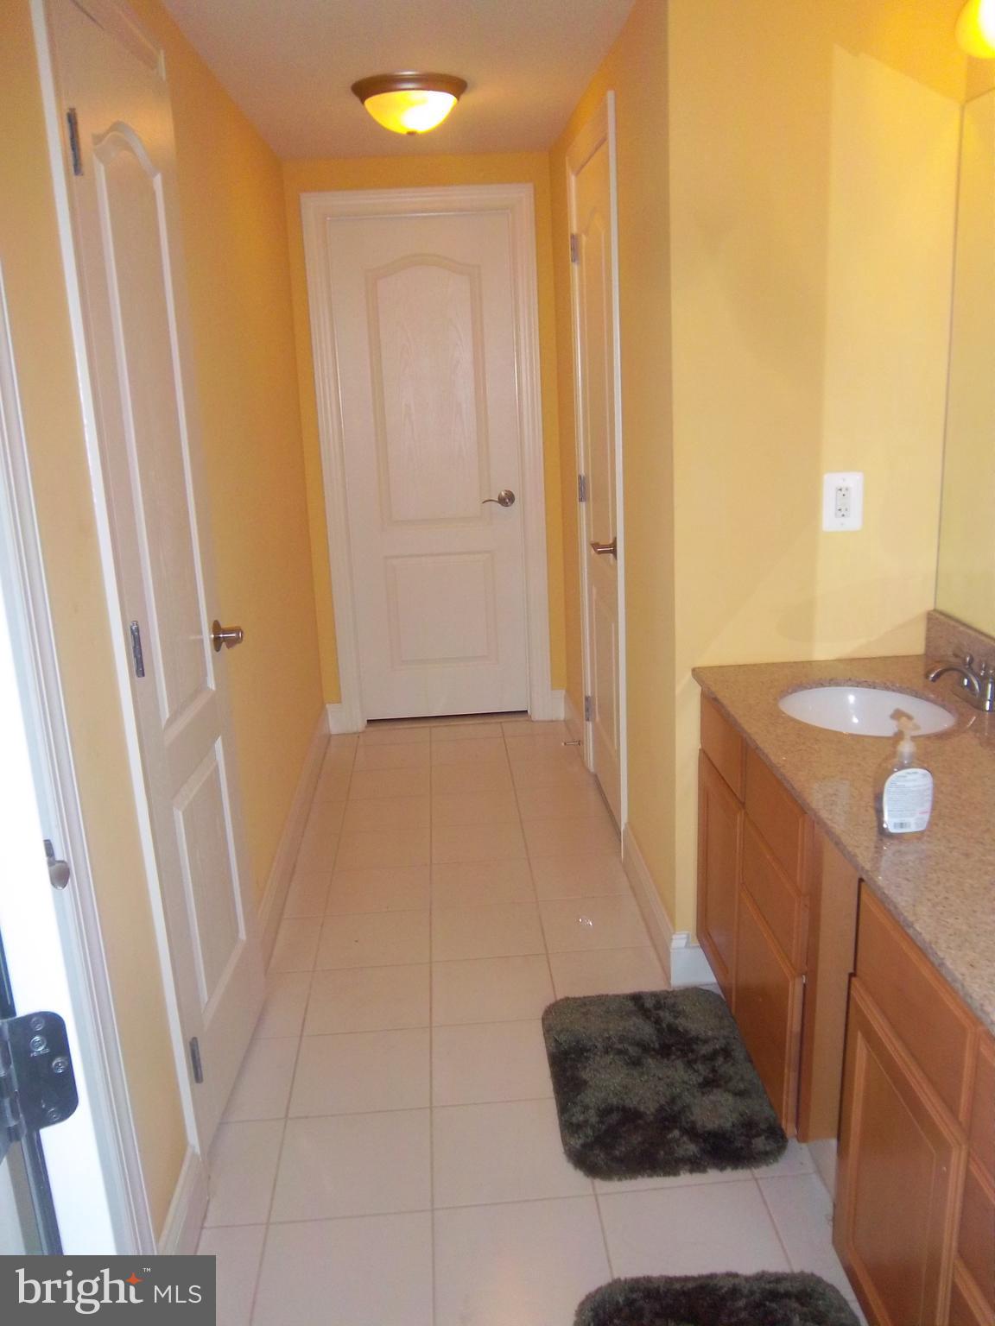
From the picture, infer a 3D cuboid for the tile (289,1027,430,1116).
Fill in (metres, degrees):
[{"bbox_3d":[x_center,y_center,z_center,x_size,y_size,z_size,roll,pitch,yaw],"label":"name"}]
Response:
[{"bbox_3d":[-0.298,0.915,2.398,0.301,0.010,0.281,-3,16,-3],"label":"tile"}]

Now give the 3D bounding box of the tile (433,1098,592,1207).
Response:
[{"bbox_3d":[0.023,0.987,2.170,0.306,0.010,0.286,-3,16,-3],"label":"tile"}]

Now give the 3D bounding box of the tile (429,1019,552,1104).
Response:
[{"bbox_3d":[0.006,0.893,2.404,0.302,0.010,0.290,-3,16,-3],"label":"tile"}]

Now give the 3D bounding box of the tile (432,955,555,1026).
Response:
[{"bbox_3d":[-0.011,0.822,2.692,0.303,0.010,0.284,-3,16,-3],"label":"tile"}]

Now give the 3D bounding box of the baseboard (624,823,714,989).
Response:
[{"bbox_3d":[0.464,0.643,2.959,0.122,0.142,0.650,-3,16,-3],"label":"baseboard"}]

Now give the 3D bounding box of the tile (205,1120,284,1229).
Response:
[{"bbox_3d":[-0.496,1.005,2.117,0.122,0.010,0.284,-3,16,-3],"label":"tile"}]

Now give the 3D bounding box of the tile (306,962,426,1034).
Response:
[{"bbox_3d":[-0.315,0.839,2.672,0.301,0.010,0.281,-3,16,-3],"label":"tile"}]

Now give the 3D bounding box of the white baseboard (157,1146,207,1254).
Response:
[{"bbox_3d":[-0.554,0.990,1.897,0.020,0.140,0.285,-3,16,-3],"label":"white baseboard"}]

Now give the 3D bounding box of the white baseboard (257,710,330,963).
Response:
[{"bbox_3d":[-0.675,0.487,3.707,0.020,0.140,1.870,-3,16,-3],"label":"white baseboard"}]

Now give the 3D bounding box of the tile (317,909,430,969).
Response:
[{"bbox_3d":[-0.333,0.762,2.947,0.301,0.010,0.281,-3,16,-3],"label":"tile"}]

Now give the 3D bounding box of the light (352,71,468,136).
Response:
[{"bbox_3d":[-0.245,-1.562,3.035,0.324,0.124,0.324,-3,16,-3],"label":"light"}]

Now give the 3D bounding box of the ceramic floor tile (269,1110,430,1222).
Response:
[{"bbox_3d":[-0.285,1.005,2.155,0.306,0.010,0.286,-3,16,-3],"label":"ceramic floor tile"}]

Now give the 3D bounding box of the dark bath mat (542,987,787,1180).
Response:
[{"bbox_3d":[0.346,0.898,2.356,0.453,0.028,0.606,-3,16,-3],"label":"dark bath mat"}]

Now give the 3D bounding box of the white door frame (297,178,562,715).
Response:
[{"bbox_3d":[-0.259,-0.769,4.377,0.879,2.143,0.100,-3,16,-3],"label":"white door frame"}]

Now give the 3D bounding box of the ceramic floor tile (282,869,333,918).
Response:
[{"bbox_3d":[-0.571,0.708,3.249,0.124,0.010,0.286,-3,16,-3],"label":"ceramic floor tile"}]

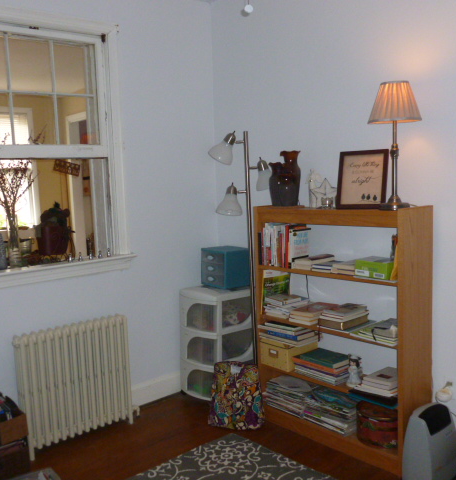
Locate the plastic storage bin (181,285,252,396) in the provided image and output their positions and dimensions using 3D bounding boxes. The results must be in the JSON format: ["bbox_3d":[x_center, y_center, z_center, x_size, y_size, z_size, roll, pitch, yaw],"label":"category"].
[{"bbox_3d":[-0.082,0.656,3.391,0.337,0.693,0.307,-7,8,-41],"label":"plastic storage bin"}]

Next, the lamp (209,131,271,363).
[{"bbox_3d":[0.104,0.192,3.096,0.370,1.668,0.310,-2,6,0],"label":"lamp"}]

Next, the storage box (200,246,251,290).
[{"bbox_3d":[-0.013,0.175,3.343,0.205,0.229,0.251,-7,8,-37],"label":"storage box"}]

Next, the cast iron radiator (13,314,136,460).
[{"bbox_3d":[-0.814,0.772,2.816,0.633,0.633,0.125,-7,8,-41],"label":"cast iron radiator"}]

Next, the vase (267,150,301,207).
[{"bbox_3d":[0.318,-0.335,2.839,0.175,0.295,0.130,-2,6,0],"label":"vase"}]

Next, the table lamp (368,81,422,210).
[{"bbox_3d":[0.748,-0.421,2.313,0.243,0.553,0.243,-2,6,0],"label":"table lamp"}]

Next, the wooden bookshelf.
[{"bbox_3d":[0.566,0.439,2.708,0.251,1.231,0.916,-7,8,-41],"label":"wooden bookshelf"}]

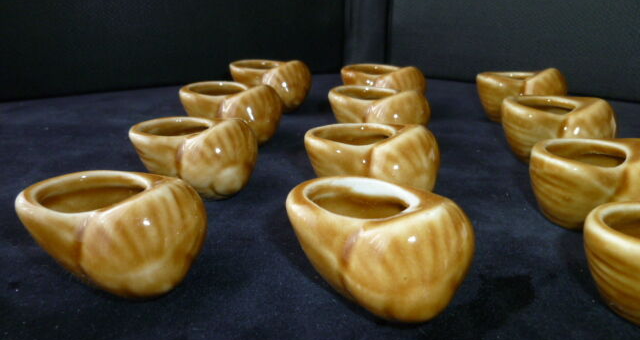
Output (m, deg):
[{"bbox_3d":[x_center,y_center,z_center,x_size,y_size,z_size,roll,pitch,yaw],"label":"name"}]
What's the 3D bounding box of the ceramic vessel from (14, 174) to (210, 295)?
[{"bbox_3d":[-0.068,0.022,0.154,0.060,0.039,0.043,1,23,2],"label":"ceramic vessel"}]

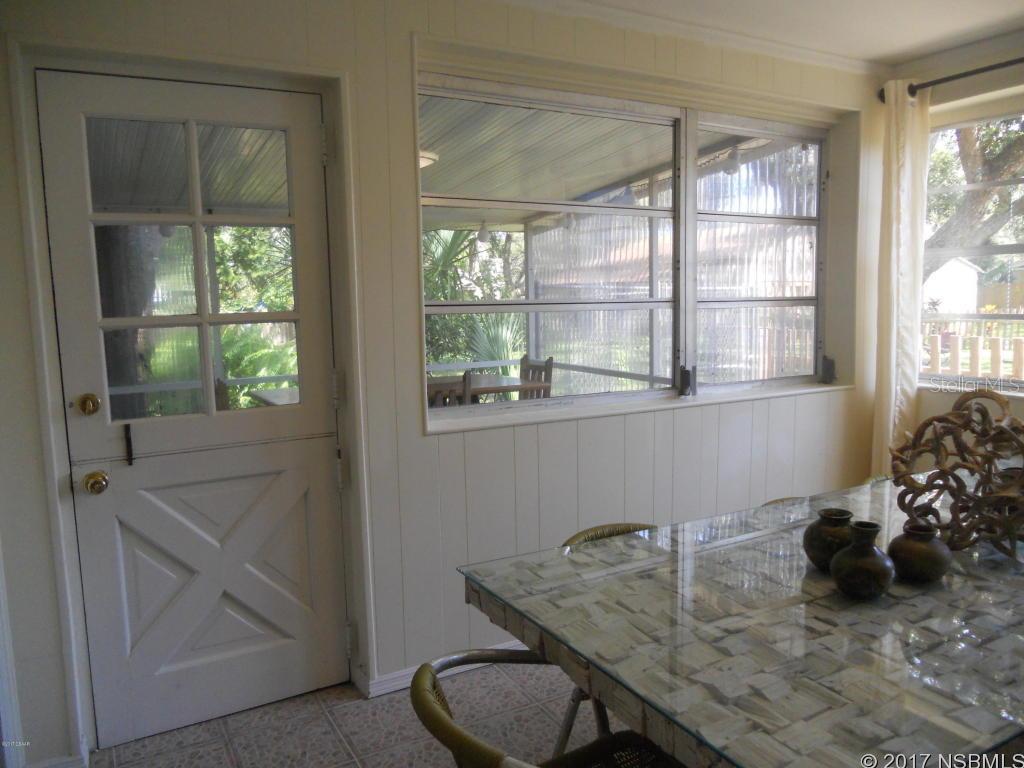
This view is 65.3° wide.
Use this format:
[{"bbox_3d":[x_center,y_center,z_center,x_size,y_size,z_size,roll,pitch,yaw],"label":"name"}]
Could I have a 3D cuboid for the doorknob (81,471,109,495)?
[{"bbox_3d":[-1.238,0.293,2.374,0.065,0.065,0.065,-5,8,-29],"label":"doorknob"}]

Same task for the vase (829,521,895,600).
[{"bbox_3d":[0.736,0.366,1.668,0.125,0.146,0.125,-5,8,-29],"label":"vase"}]

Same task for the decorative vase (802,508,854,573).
[{"bbox_3d":[0.736,0.357,1.819,0.134,0.128,0.134,-5,8,-29],"label":"decorative vase"}]

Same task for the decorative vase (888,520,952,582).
[{"bbox_3d":[0.893,0.364,1.753,0.122,0.122,0.122,-5,8,-29],"label":"decorative vase"}]

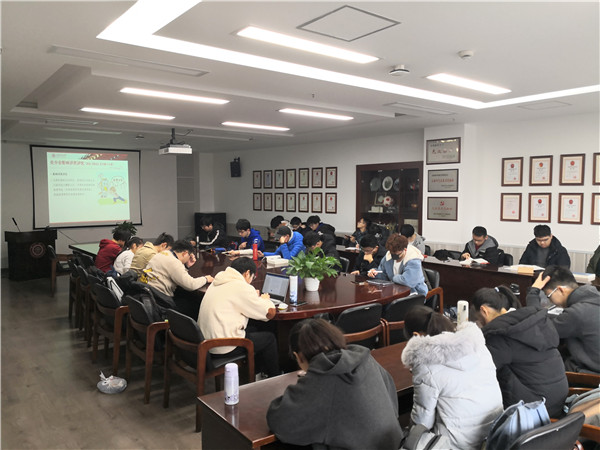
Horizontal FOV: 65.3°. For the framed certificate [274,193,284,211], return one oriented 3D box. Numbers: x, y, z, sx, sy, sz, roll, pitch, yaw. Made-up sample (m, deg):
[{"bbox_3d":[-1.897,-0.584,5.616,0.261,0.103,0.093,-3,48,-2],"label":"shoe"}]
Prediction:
[{"bbox_3d":[-0.509,-0.564,11.731,0.030,0.460,0.338,-4,5,-44],"label":"framed certificate"}]

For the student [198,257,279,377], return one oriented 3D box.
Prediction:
[{"bbox_3d":[-0.478,0.824,3.847,0.840,1.180,0.560,-4,5,-38],"label":"student"}]

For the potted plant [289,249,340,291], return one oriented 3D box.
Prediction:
[{"bbox_3d":[0.138,0.465,4.958,0.570,0.430,0.520,0,4,0],"label":"potted plant"}]

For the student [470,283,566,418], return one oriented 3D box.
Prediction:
[{"bbox_3d":[1.181,0.928,2.851,0.750,1.150,0.530,4,5,44],"label":"student"}]

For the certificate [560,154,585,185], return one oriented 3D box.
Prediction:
[{"bbox_3d":[3.491,-0.701,5.992,0.025,0.402,0.293,-4,6,-43],"label":"certificate"}]

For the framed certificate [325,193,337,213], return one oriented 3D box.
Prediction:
[{"bbox_3d":[0.712,-0.483,10.492,0.030,0.460,0.338,-4,5,-44],"label":"framed certificate"}]

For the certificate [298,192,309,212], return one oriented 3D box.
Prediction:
[{"bbox_3d":[0.078,-0.480,10.193,0.030,0.412,0.327,-4,5,-38],"label":"certificate"}]

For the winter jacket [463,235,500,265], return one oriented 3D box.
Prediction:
[{"bbox_3d":[2.562,0.414,6.603,0.430,0.610,0.510,-4,5,-38],"label":"winter jacket"}]

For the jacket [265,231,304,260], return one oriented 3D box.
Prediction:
[{"bbox_3d":[-0.196,0.406,6.653,0.570,0.620,0.620,-4,5,-38],"label":"jacket"}]

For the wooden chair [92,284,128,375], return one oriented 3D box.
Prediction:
[{"bbox_3d":[-1.719,0.978,4.649,0.560,0.810,0.570,4,6,44],"label":"wooden chair"}]

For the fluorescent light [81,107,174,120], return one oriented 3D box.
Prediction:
[{"bbox_3d":[-2.316,-1.536,6.401,1.240,0.060,0.300,-2,4,-32],"label":"fluorescent light"}]

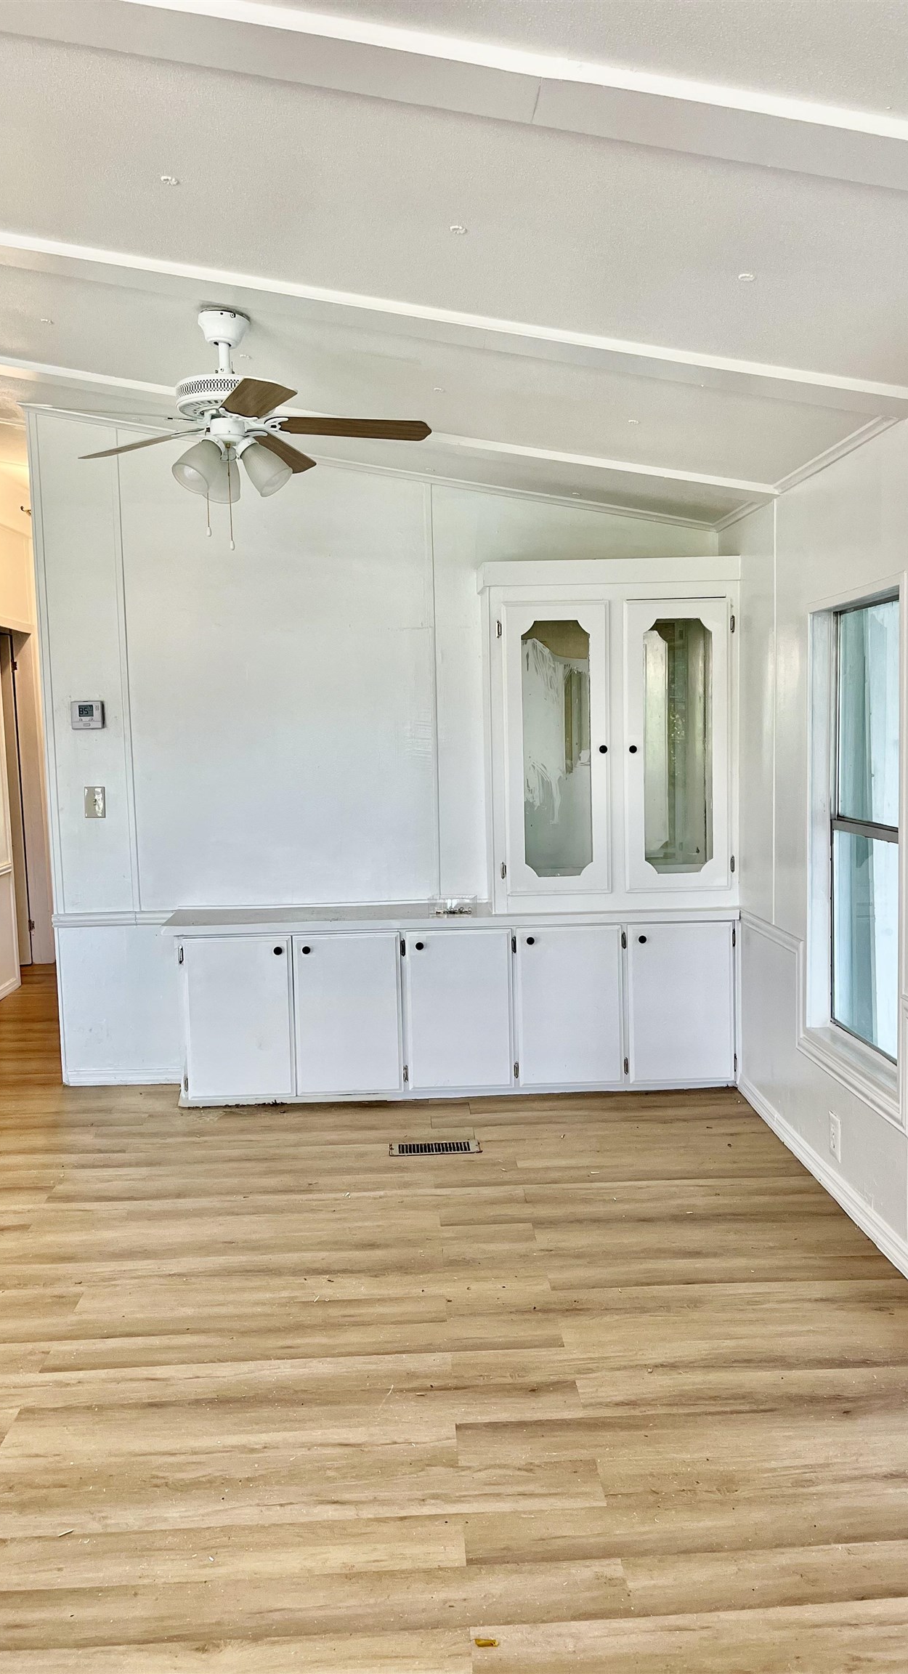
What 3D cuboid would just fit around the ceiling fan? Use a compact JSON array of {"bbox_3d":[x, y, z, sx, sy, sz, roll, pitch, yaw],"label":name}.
[{"bbox_3d":[-0.614,-1.072,3.313,1.082,0.610,1.082,-2,5,-2],"label":"ceiling fan"}]

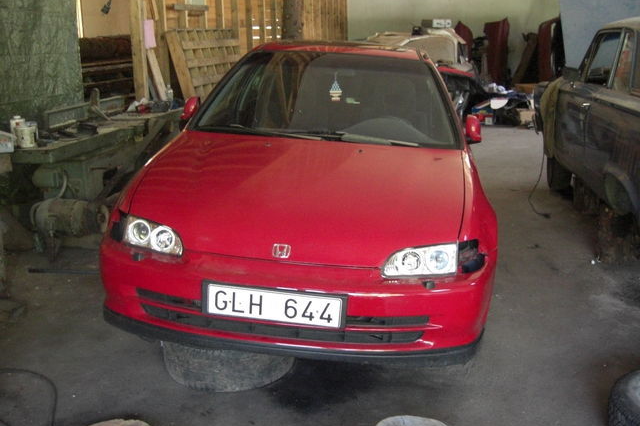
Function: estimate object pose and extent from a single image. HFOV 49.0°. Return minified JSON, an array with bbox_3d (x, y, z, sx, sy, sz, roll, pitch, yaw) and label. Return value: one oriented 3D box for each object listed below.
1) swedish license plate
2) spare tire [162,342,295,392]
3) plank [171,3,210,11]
[{"bbox_3d":[-0.162,0.331,2.490,0.485,0.113,0.015,5,15,9],"label":"swedish license plate"},{"bbox_3d":[-0.397,0.584,3.100,0.575,0.180,0.575,0,14,6],"label":"spare tire"},{"bbox_3d":[-1.650,-2.655,9.120,0.055,0.074,1.030,2,15,15],"label":"plank"}]

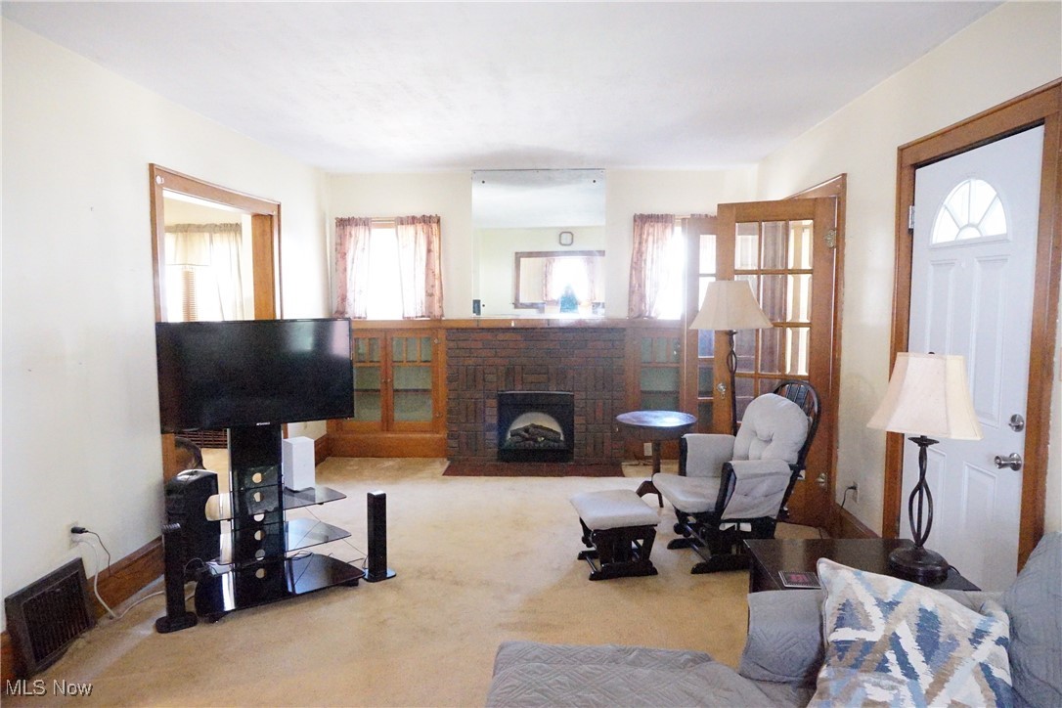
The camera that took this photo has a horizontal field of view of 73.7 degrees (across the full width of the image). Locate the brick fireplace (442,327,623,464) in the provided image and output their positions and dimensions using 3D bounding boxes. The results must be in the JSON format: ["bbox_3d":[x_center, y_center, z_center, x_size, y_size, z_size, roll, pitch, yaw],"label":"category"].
[{"bbox_3d":[0.055,0.341,6.196,1.513,1.156,0.340,0,5,2],"label":"brick fireplace"}]

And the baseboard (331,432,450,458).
[{"bbox_3d":[-1.262,0.808,6.257,1.020,0.225,0.040,0,5,3],"label":"baseboard"}]

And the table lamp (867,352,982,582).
[{"bbox_3d":[1.237,0.349,2.252,0.330,0.715,0.330,0,5,3],"label":"table lamp"}]

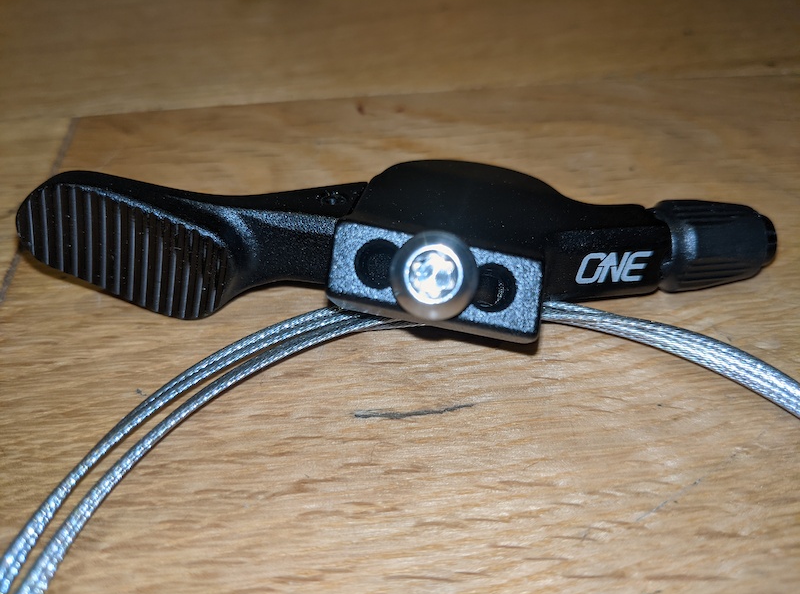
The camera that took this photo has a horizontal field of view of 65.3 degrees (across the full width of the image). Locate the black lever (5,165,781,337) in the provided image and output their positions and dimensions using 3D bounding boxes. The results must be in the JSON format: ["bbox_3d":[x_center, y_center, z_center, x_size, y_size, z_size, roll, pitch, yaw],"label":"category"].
[{"bbox_3d":[0.000,-0.006,0.074,0.096,0.018,0.023,0,48,0],"label":"black lever"}]

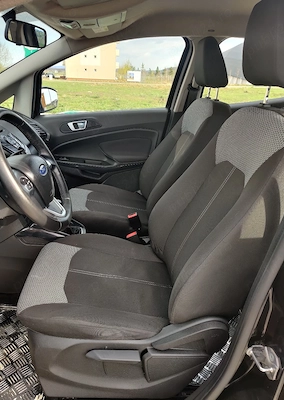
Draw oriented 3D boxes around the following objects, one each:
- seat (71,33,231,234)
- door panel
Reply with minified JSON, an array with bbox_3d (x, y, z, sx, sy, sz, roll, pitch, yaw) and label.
[{"bbox_3d":[-0.020,-0.248,1.596,0.830,1.070,0.520,1,22,-4],"label":"seat"},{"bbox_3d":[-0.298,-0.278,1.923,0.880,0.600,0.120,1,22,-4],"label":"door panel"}]

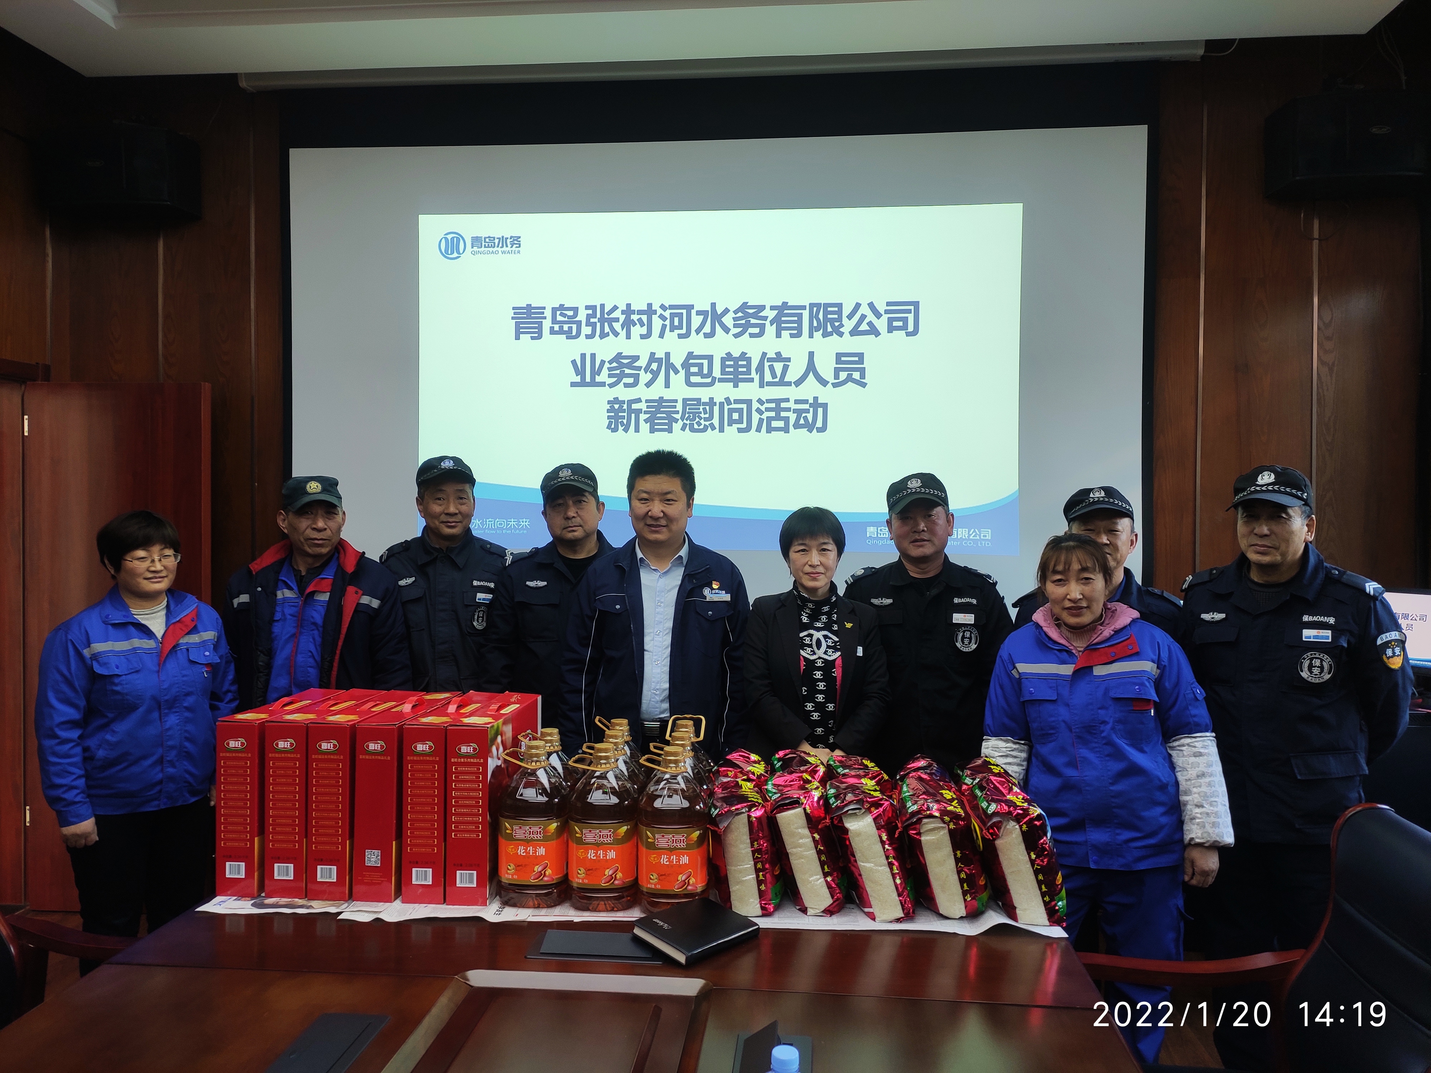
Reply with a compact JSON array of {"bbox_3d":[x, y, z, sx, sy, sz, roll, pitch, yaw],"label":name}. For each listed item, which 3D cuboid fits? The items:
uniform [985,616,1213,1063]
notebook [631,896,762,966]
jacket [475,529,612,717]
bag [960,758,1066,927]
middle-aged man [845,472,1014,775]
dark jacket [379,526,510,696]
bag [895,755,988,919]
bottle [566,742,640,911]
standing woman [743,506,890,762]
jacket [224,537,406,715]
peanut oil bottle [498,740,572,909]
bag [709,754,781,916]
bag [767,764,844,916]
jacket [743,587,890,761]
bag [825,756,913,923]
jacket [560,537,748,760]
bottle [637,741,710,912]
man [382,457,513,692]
[{"bbox_3d":[0.942,0.836,2.520,0.530,1.270,0.300,1,1,27],"label":"uniform"},{"bbox_3d":[-0.036,0.778,2.040,0.162,0.023,0.224,1,1,39],"label":"notebook"},{"bbox_3d":[-0.394,0.374,2.900,0.520,0.770,0.290,0,1,-6],"label":"jacket"},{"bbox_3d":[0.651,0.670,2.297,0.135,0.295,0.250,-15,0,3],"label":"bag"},{"bbox_3d":[0.617,0.688,3.046,0.490,1.740,0.300,0,1,11],"label":"middle-aged man"},{"bbox_3d":[-0.789,0.370,3.020,0.500,0.770,0.280,0,1,-9],"label":"dark jacket"},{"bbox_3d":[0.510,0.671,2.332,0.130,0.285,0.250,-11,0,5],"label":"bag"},{"bbox_3d":[-0.245,0.636,2.284,0.153,0.343,0.153,0,1,4],"label":"bottle"},{"bbox_3d":[0.280,0.728,2.860,0.430,1.600,0.280,0,1,5],"label":"standing woman"},{"bbox_3d":[-1.087,0.392,2.820,0.510,0.770,0.300,0,1,-10],"label":"jacket"},{"bbox_3d":[-0.397,0.616,2.252,0.150,0.336,0.150,0,1,-2],"label":"peanut oil bottle"},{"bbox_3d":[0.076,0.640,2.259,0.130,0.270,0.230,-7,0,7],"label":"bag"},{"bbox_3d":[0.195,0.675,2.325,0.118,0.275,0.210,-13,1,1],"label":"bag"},{"bbox_3d":[0.280,0.481,2.886,0.410,0.660,0.300,0,1,6],"label":"jacket"},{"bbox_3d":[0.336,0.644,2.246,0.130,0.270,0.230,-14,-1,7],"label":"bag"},{"bbox_3d":[-0.166,0.378,2.847,0.510,0.740,0.310,0,1,0],"label":"jacket"},{"bbox_3d":[-0.090,0.618,2.222,0.150,0.336,0.150,0,1,1],"label":"bottle"},{"bbox_3d":[-0.789,0.645,3.020,0.500,1.750,0.290,0,1,-9],"label":"man"}]

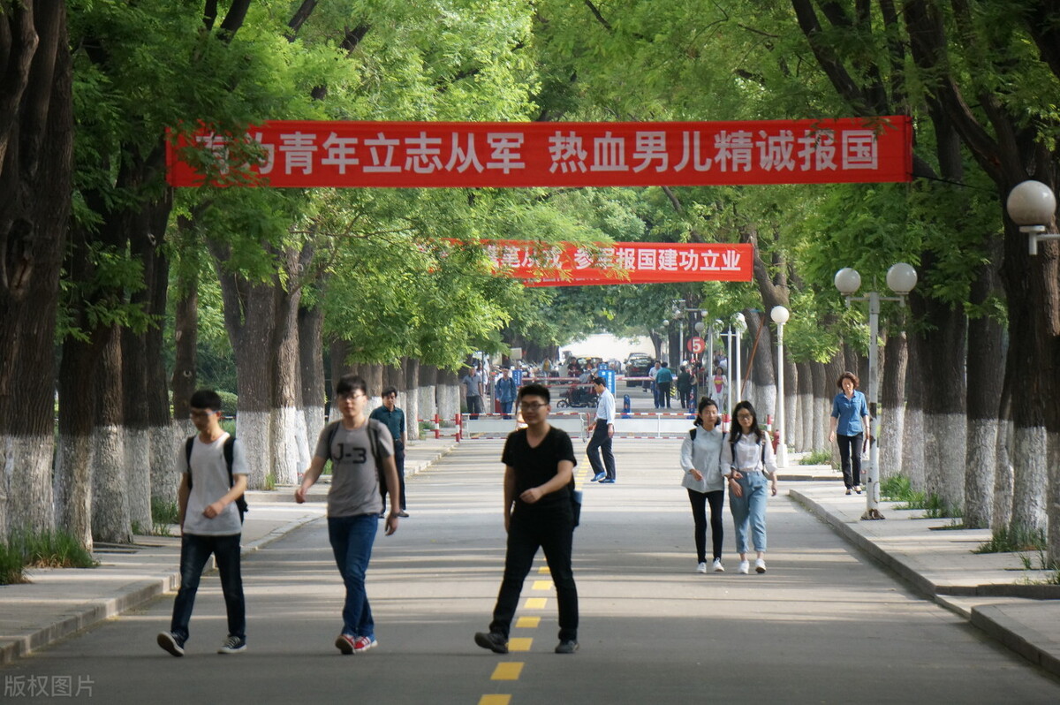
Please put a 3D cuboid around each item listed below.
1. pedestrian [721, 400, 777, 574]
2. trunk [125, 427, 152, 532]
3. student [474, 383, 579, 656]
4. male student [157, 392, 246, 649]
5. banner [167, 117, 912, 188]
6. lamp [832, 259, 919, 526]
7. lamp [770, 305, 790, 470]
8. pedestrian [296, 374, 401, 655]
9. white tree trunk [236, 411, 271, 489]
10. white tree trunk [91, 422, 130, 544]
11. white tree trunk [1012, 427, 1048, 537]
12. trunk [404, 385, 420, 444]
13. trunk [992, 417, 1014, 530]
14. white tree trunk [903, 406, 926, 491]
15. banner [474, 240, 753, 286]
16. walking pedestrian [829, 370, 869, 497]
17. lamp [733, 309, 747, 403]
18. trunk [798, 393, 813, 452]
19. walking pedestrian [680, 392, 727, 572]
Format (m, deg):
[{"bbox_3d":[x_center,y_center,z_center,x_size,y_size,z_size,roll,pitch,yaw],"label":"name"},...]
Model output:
[{"bbox_3d":[2.077,1.279,73.500,0.520,1.630,0.400,0,0,5],"label":"pedestrian"},{"bbox_3d":[-4.036,1.332,79.930,0.350,1.100,0.350,0,0,0],"label":"trunk"},{"bbox_3d":[-0.020,1.069,50.000,0.500,1.750,0.560,0,0,35],"label":"student"},{"bbox_3d":[-2.149,1.117,51.000,0.520,1.752,0.600,0,0,30],"label":"male student"},{"bbox_3d":[0.099,-2.138,83.000,7.950,0.750,0.060,0,0,1],"label":"banner"},{"bbox_3d":[3.915,0.440,87.920,0.940,2.900,0.360,0,0,0],"label":"lamp"},{"bbox_3d":[4.453,0.612,138.000,0.340,2.890,0.340,0,0,0],"label":"lamp"},{"bbox_3d":[-1.163,1.041,50.000,0.550,1.790,0.520,0,0,24],"label":"pedestrian"},{"bbox_3d":[-4.047,1.433,113.500,0.460,1.170,0.460,0,0,0],"label":"white tree trunk"},{"bbox_3d":[-4.067,1.275,75.514,0.394,1.149,0.382,0,0,0],"label":"white tree trunk"},{"bbox_3d":[4.863,1.283,75.470,0.370,1.130,0.370,0,0,0],"label":"white tree trunk"},{"bbox_3d":[-2.771,1.488,184.330,0.310,1.220,0.310,0,0,0],"label":"trunk"},{"bbox_3d":[4.855,1.271,79.570,0.280,1.160,0.280,0,0,0],"label":"trunk"},{"bbox_3d":[5.100,1.294,102.963,0.304,1.123,0.295,0,0,0],"label":"white tree trunk"},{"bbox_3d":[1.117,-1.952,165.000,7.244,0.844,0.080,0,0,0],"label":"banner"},{"bbox_3d":[4.314,1.086,104.920,0.520,1.640,0.380,0,0,0],"label":"walking pedestrian"},{"bbox_3d":[4.495,0.524,167.480,0.310,2.750,0.310,0,0,0],"label":"lamp"},{"bbox_3d":[5.164,1.314,145.763,0.298,1.101,0.289,0,0,0],"label":"trunk"},{"bbox_3d":[1.609,1.230,72.370,0.440,1.640,0.380,0,0,-5],"label":"walking pedestrian"}]

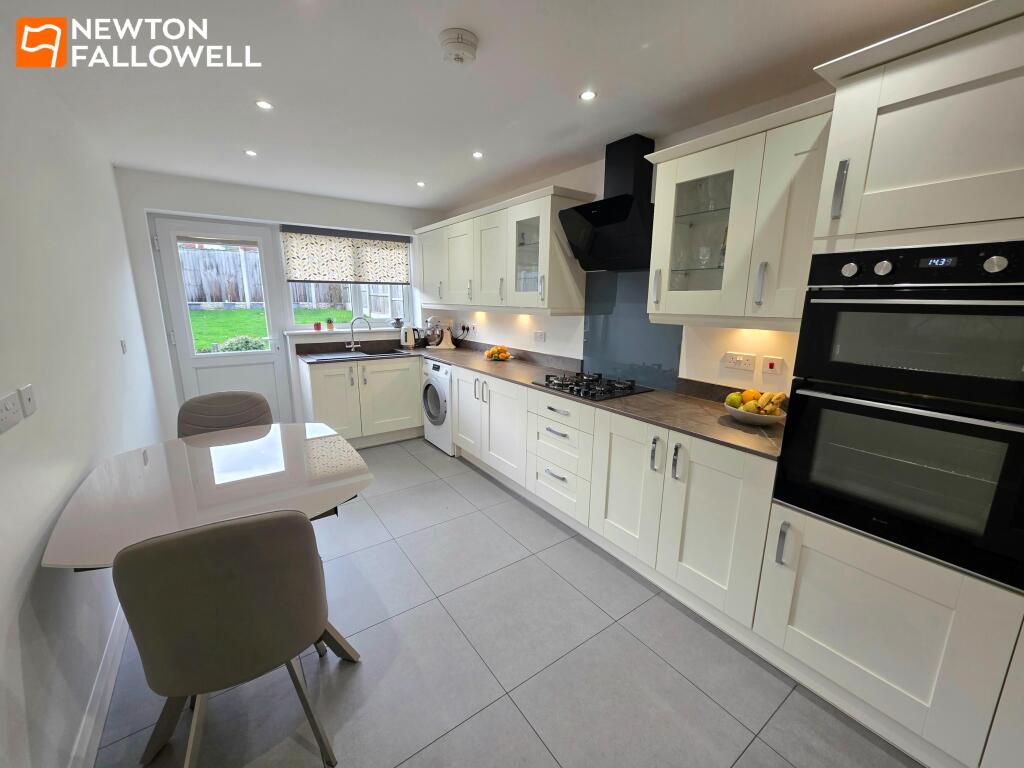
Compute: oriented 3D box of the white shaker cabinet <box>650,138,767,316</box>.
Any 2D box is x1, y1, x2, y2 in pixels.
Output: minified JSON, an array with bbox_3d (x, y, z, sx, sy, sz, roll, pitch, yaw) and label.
[{"bbox_3d":[0.999,-0.715,1.889,0.327,0.722,0.493,-9,15,-35],"label":"white shaker cabinet"}]

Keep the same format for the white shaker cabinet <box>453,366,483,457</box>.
[{"bbox_3d":[-0.390,0.242,3.356,0.020,0.720,0.492,-8,15,-36],"label":"white shaker cabinet"}]

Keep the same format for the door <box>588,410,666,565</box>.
[{"bbox_3d":[0.602,0.536,2.041,0.020,0.720,0.444,-8,15,-36],"label":"door"}]

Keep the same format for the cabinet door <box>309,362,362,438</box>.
[{"bbox_3d":[-1.564,0.171,3.461,0.390,0.715,0.020,-9,15,-36],"label":"cabinet door"}]

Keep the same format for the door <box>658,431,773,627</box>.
[{"bbox_3d":[0.856,0.604,1.668,0.022,0.717,0.443,-9,15,-35],"label":"door"}]

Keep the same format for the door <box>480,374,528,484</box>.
[{"bbox_3d":[-0.065,0.337,2.917,0.022,0.715,0.605,-6,13,-35],"label":"door"}]

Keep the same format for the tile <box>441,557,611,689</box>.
[{"bbox_3d":[0.057,1.101,1.871,0.604,0.010,0.604,-8,15,-36],"label":"tile"}]

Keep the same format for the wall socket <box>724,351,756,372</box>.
[{"bbox_3d":[1.193,-0.116,2.012,0.015,0.086,0.146,-9,15,-36],"label":"wall socket"}]

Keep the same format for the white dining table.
[{"bbox_3d":[-1.173,0.722,1.683,0.925,0.760,1.180,-9,15,-35],"label":"white dining table"}]

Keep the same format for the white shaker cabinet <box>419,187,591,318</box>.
[{"bbox_3d":[-0.235,-1.080,3.464,0.380,0.815,2.120,-9,15,-36],"label":"white shaker cabinet"}]

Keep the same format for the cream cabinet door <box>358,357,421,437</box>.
[{"bbox_3d":[-1.195,0.117,3.825,0.605,0.715,0.022,-9,15,-35],"label":"cream cabinet door"}]

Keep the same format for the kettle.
[{"bbox_3d":[-1.071,-0.490,4.088,0.205,0.235,0.150,-3,13,-15],"label":"kettle"}]

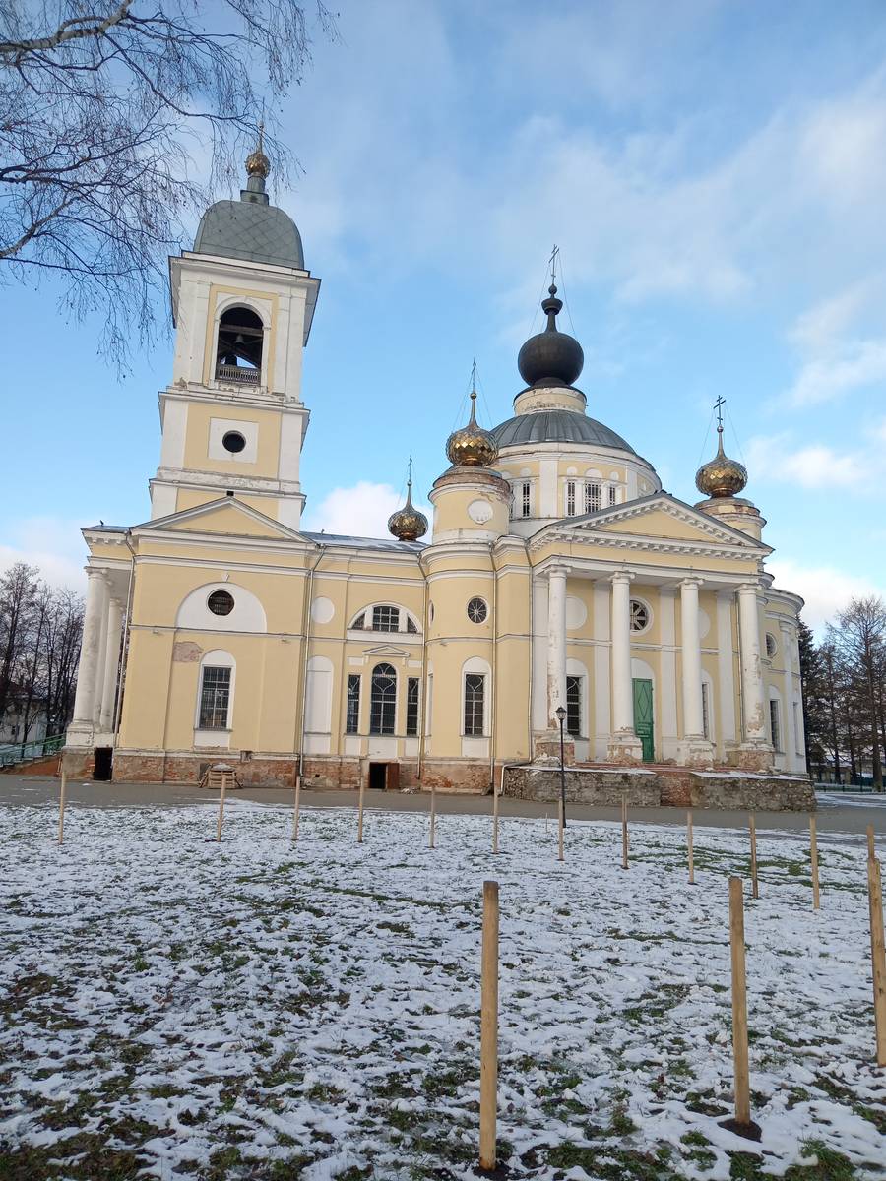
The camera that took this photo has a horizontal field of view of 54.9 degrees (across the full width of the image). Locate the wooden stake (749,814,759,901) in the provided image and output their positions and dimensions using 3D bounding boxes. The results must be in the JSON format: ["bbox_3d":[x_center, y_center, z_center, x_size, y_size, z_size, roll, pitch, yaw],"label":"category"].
[{"bbox_3d":[3.951,3.361,10.829,0.063,1.029,0.063,2,-11,0],"label":"wooden stake"}]

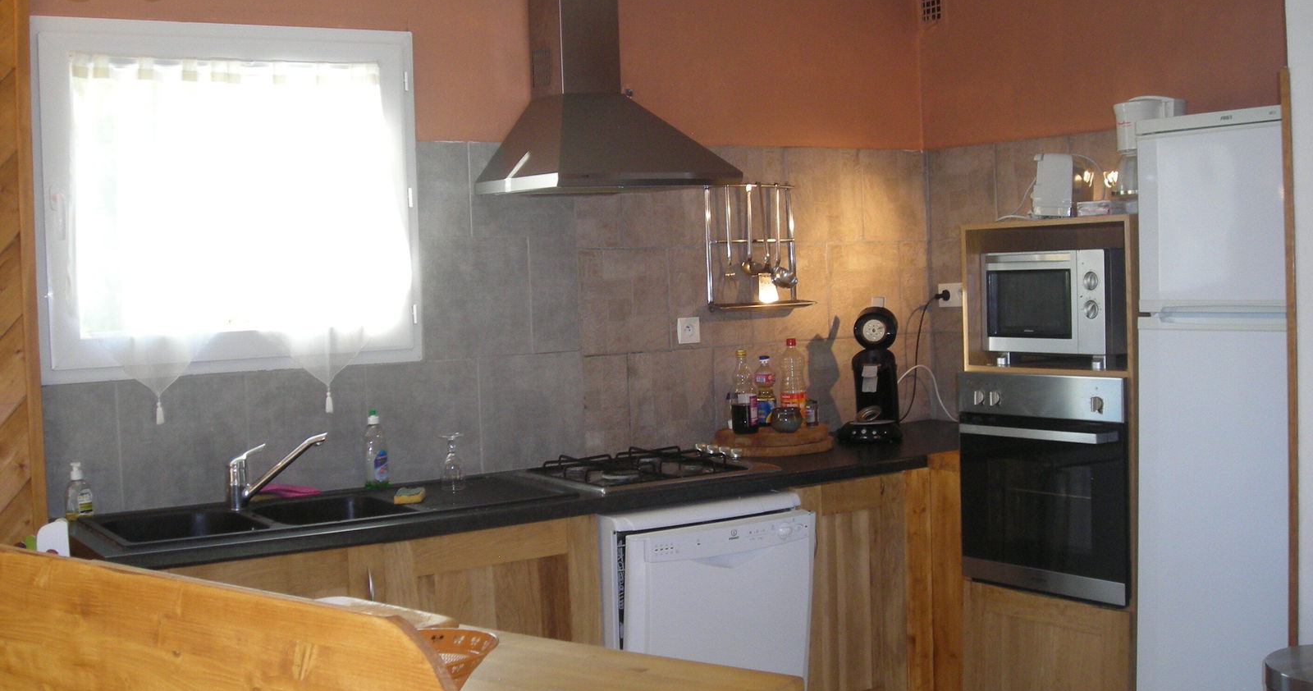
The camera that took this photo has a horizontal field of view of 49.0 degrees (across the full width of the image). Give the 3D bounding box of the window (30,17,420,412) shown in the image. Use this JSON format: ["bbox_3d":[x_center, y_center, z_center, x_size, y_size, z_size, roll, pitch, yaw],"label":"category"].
[{"bbox_3d":[-1.095,-0.380,3.750,1.020,0.915,0.080,-4,4,-31],"label":"window"}]

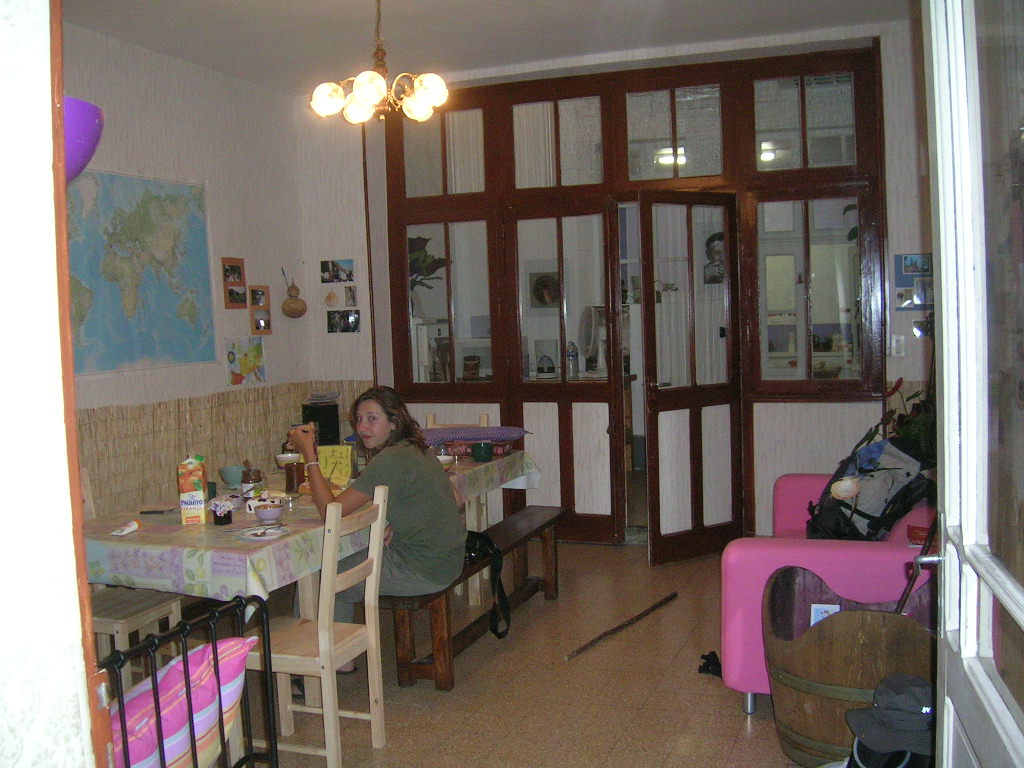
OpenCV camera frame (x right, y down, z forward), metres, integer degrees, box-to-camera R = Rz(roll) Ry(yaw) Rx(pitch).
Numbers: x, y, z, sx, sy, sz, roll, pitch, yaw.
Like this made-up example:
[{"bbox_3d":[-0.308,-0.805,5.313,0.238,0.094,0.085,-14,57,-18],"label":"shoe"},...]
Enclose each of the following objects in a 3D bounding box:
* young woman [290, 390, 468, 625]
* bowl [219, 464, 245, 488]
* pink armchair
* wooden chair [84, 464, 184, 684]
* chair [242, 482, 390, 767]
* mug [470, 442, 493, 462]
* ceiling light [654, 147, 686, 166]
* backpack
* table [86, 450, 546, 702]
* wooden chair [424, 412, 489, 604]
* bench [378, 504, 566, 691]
[{"bbox_3d":[-0.519,0.636,4.512,0.680,1.250,0.480,0,4,23],"label":"young woman"},{"bbox_3d":[-1.380,0.464,5.139,0.155,0.105,0.155,-2,4,0],"label":"bowl"},{"bbox_3d":[1.494,0.856,4.494,0.880,0.660,1.800,-1,4,20],"label":"pink armchair"},{"bbox_3d":[-1.609,0.855,4.126,0.500,0.950,0.410,-1,4,21],"label":"wooden chair"},{"bbox_3d":[-0.716,0.857,3.607,0.500,0.950,0.410,-1,4,18],"label":"chair"},{"bbox_3d":[-0.166,0.372,5.768,0.110,0.100,0.120,-1,4,20],"label":"mug"},{"bbox_3d":[1.424,-2.043,9.300,0.280,0.150,0.300,-1,4,20],"label":"ceiling light"},{"bbox_3d":[1.439,0.503,4.131,0.270,0.510,0.330,38,16,13],"label":"backpack"},{"bbox_3d":[-0.902,0.871,5.057,1.060,0.735,2.519,0,4,24],"label":"table"},{"bbox_3d":[-0.398,0.679,5.981,0.410,0.950,0.500,-1,4,21],"label":"wooden chair"},{"bbox_3d":[-0.106,0.995,5.030,0.280,0.430,1.850,-1,4,19],"label":"bench"}]

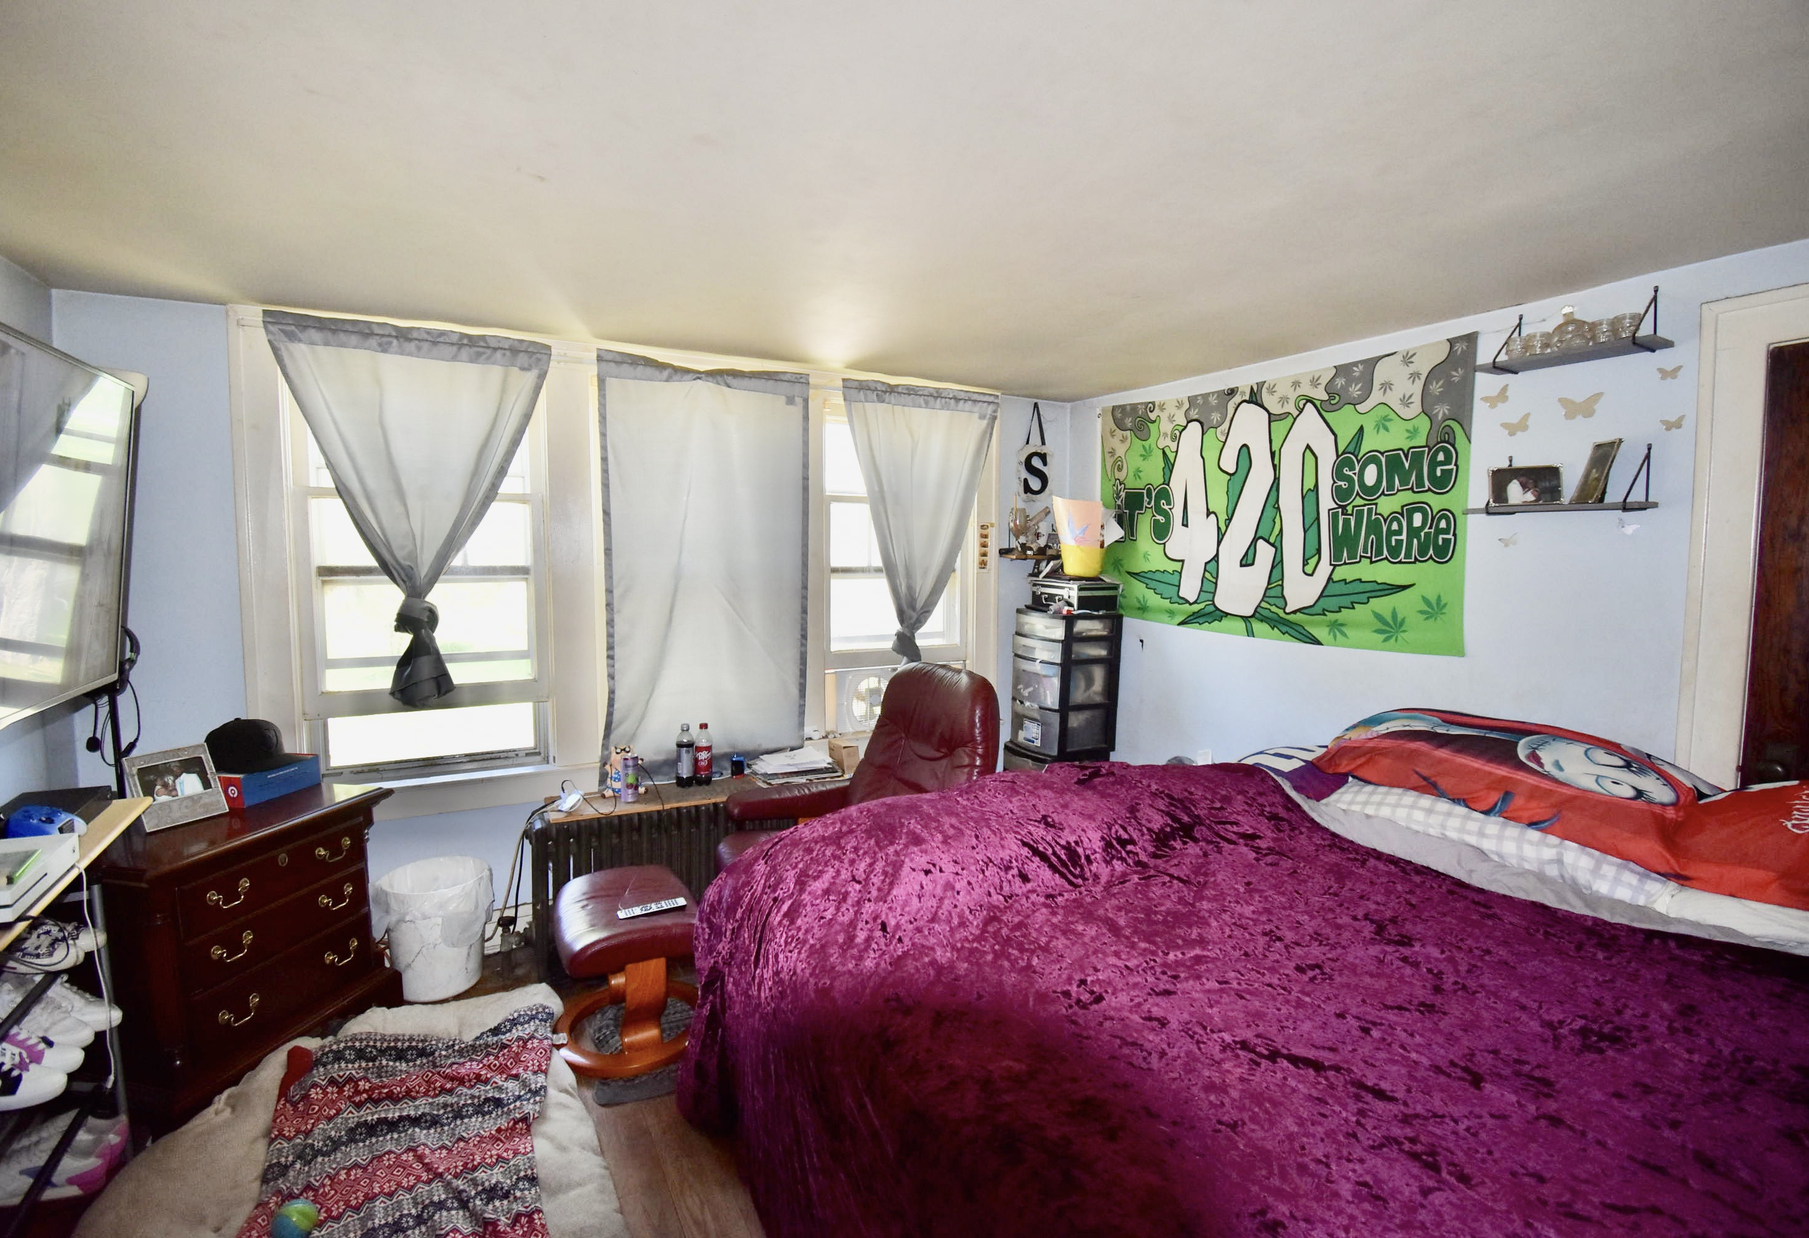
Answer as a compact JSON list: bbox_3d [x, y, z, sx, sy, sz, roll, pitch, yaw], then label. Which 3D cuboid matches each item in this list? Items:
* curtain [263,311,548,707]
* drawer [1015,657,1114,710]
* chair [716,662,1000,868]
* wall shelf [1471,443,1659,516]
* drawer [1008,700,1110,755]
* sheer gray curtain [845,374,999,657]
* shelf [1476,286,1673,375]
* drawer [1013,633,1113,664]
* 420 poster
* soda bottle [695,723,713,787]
[{"bbox_3d":[-1.527,-0.314,2.452,0.755,1.190,0.090,-2,4,-27],"label":"curtain"},{"bbox_3d":[0.714,0.270,3.454,0.310,0.204,0.335,-2,4,-27],"label":"drawer"},{"bbox_3d":[-0.093,0.652,2.346,0.820,1.010,0.780,-2,5,-29],"label":"chair"},{"bbox_3d":[1.657,-0.348,1.951,0.150,0.158,0.370,-2,5,-29],"label":"wall shelf"},{"bbox_3d":[0.697,0.470,3.466,0.330,0.205,0.320,-2,5,-29],"label":"drawer"},{"bbox_3d":[0.085,-0.391,3.270,0.739,1.171,0.090,-2,4,-27],"label":"sheer gray curtain"},{"bbox_3d":[1.657,-0.724,1.927,0.150,0.158,0.370,-2,5,-29],"label":"shelf"},{"bbox_3d":[0.701,0.125,3.437,0.330,0.100,0.320,-2,5,-29],"label":"drawer"},{"bbox_3d":[1.252,-0.409,2.852,0.025,0.918,1.510,-2,5,-29],"label":"420 poster"},{"bbox_3d":[-0.738,0.490,2.831,0.069,0.230,0.069,-2,5,-29],"label":"soda bottle"}]

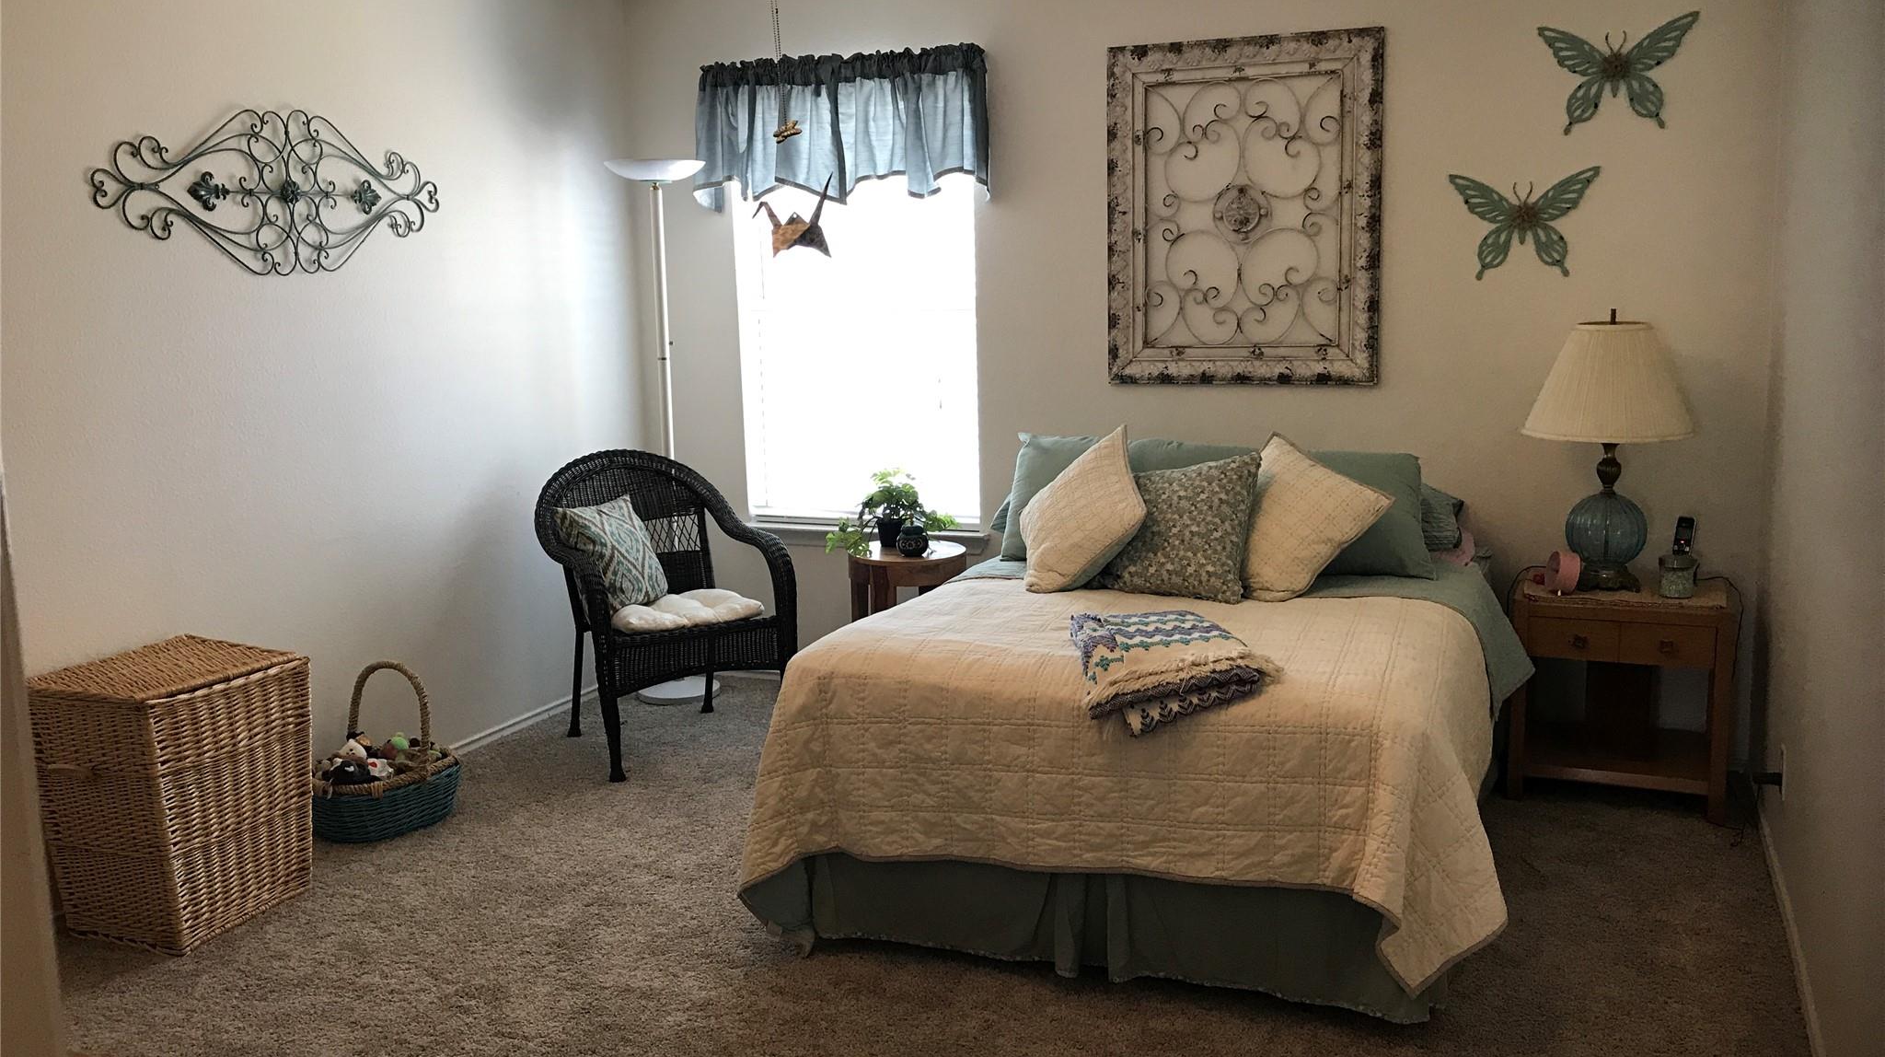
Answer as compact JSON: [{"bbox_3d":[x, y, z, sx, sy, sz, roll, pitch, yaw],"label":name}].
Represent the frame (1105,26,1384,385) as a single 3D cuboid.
[{"bbox_3d":[0.882,-0.928,4.518,0.813,1.010,0.040,3,11,24],"label":"frame"}]

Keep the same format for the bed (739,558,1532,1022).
[{"bbox_3d":[0.689,0.515,4.124,1.591,0.648,1.925,3,11,24],"label":"bed"}]

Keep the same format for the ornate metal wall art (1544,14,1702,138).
[{"bbox_3d":[1.790,-1.207,4.062,0.390,0.295,0.035,3,11,24],"label":"ornate metal wall art"}]

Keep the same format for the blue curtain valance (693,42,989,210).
[{"bbox_3d":[-0.349,-1.289,4.964,1.060,0.475,0.100,3,11,24],"label":"blue curtain valance"}]

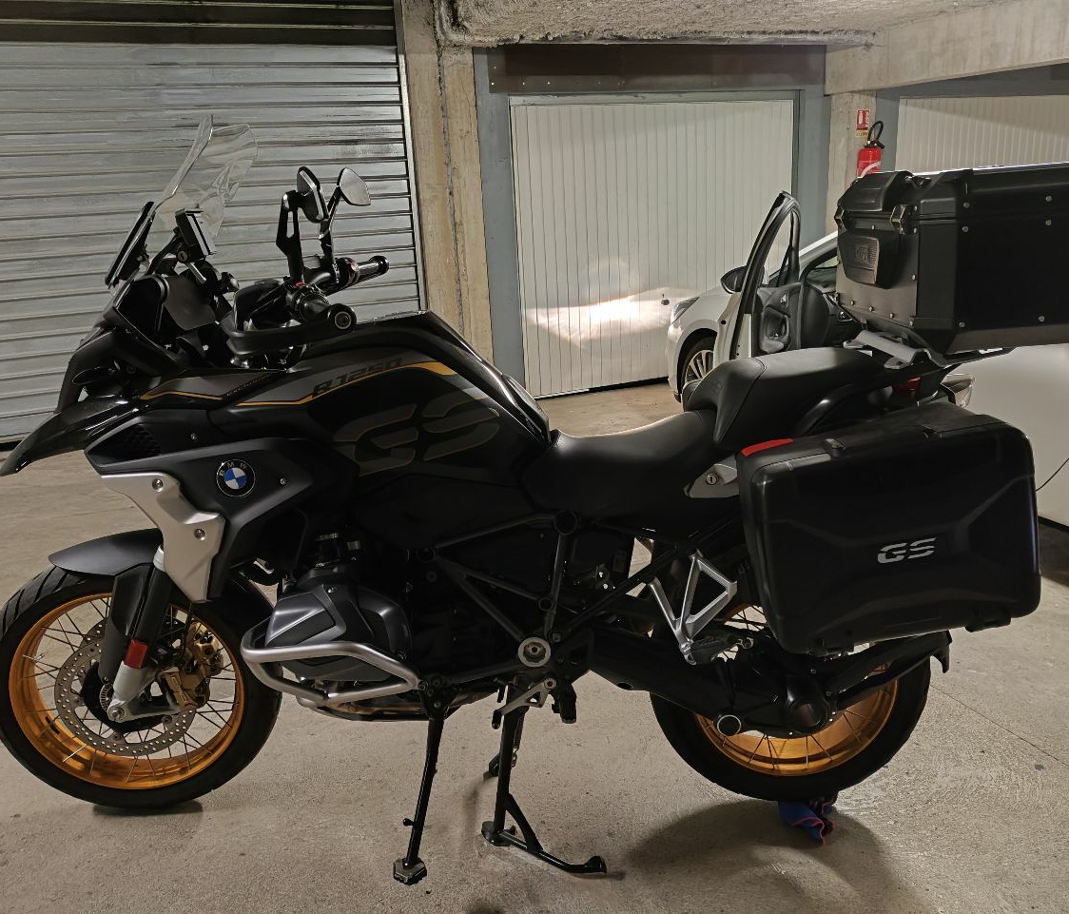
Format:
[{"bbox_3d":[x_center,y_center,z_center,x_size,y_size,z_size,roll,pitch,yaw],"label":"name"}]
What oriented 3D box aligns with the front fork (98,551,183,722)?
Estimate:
[{"bbox_3d":[-0.864,0.388,1.852,0.130,0.430,0.100,20,14,-12],"label":"front fork"}]

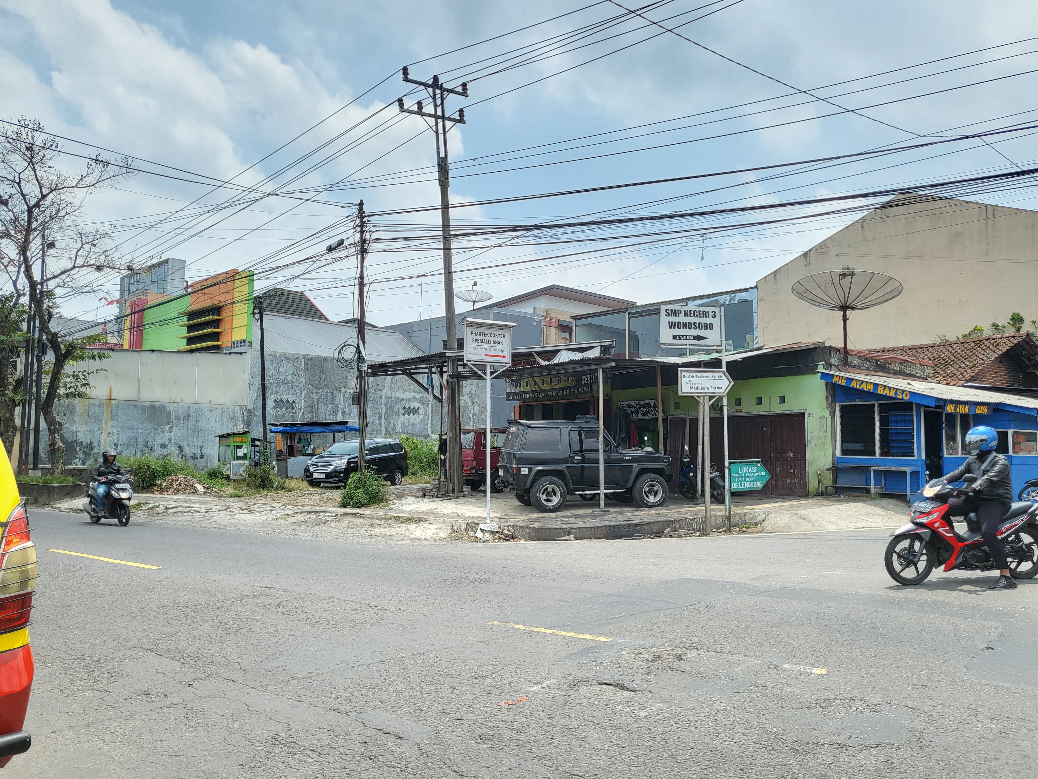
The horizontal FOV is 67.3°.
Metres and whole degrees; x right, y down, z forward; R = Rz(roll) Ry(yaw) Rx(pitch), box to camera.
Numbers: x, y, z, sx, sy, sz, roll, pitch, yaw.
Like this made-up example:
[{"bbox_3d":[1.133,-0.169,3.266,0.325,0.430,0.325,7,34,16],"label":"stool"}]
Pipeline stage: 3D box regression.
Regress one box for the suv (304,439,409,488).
[{"bbox_3d":[-5.655,2.562,27.596,1.660,1.690,4.140,-2,-5,25],"label":"suv"}]

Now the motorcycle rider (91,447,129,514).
[{"bbox_3d":[-8.538,1.902,16.254,0.720,1.360,0.640,-3,-5,38],"label":"motorcycle rider"}]

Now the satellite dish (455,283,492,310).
[{"bbox_3d":[-2.860,-5.824,49.539,2.330,1.927,2.330,0,-4,0],"label":"satellite dish"}]

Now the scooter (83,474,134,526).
[{"bbox_3d":[-8.505,2.288,16.177,1.880,1.070,0.680,-3,-5,38],"label":"scooter"}]

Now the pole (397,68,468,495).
[{"bbox_3d":[-1.979,-2.999,21.267,2.050,11.704,0.400,0,-5,-35],"label":"pole"}]

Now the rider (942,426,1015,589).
[{"bbox_3d":[4.796,1.219,8.055,0.660,1.650,0.620,0,-4,2],"label":"rider"}]

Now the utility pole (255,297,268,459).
[{"bbox_3d":[-8.367,0.120,25.554,0.240,6.353,0.240,-4,-4,11],"label":"utility pole"}]

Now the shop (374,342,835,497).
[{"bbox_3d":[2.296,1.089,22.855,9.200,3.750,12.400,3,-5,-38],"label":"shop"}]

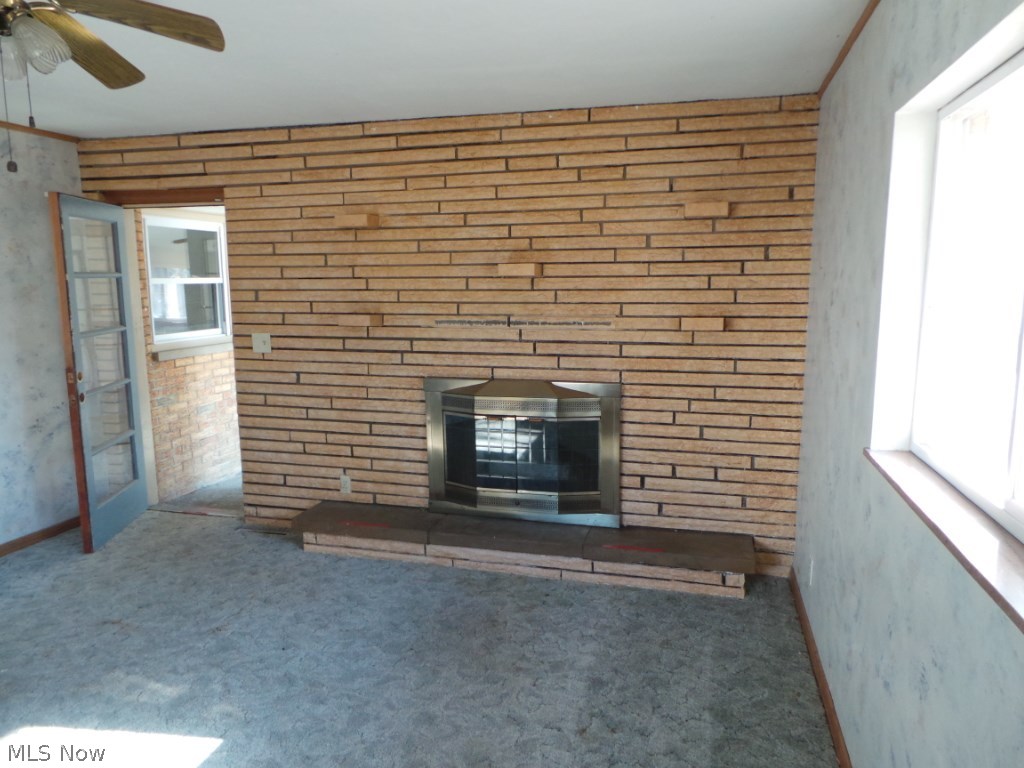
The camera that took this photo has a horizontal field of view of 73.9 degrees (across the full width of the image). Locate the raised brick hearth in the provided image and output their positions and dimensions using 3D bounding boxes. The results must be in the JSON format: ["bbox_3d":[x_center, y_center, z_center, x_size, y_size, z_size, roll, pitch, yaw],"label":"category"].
[{"bbox_3d":[0.010,0.880,3.689,2.474,0.215,0.326,2,8,14],"label":"raised brick hearth"}]

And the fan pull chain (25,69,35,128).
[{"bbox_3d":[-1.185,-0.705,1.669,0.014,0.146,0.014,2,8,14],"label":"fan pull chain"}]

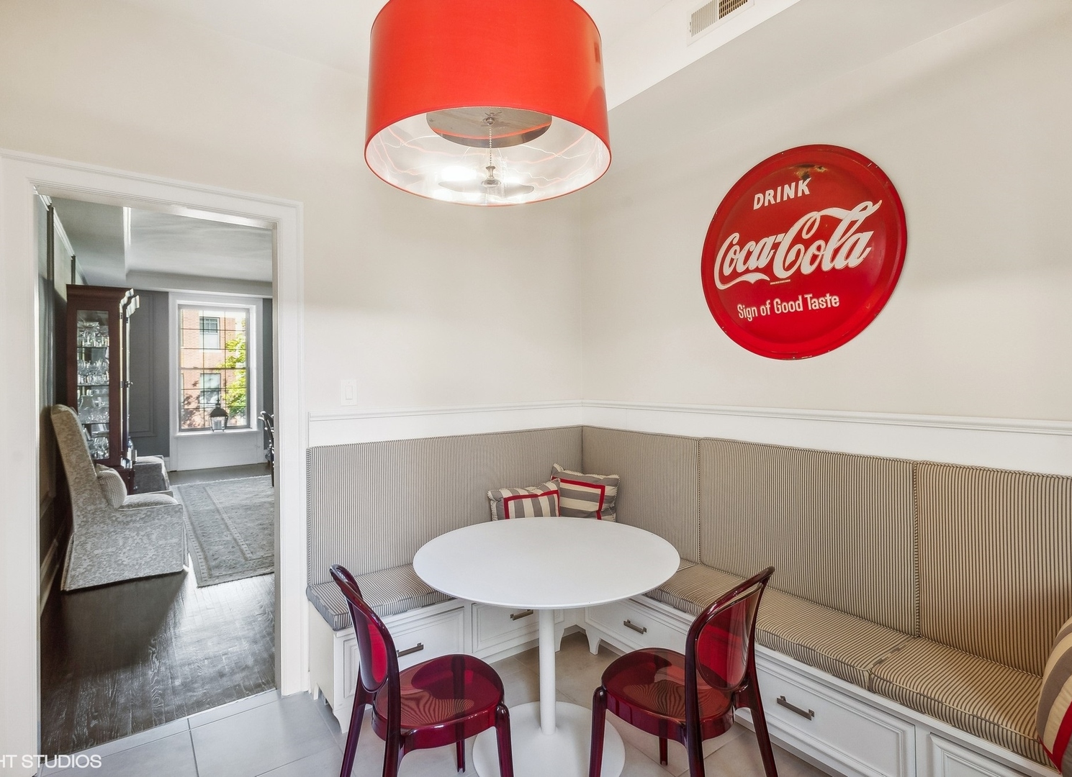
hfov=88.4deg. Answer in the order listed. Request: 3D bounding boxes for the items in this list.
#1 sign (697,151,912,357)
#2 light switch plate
[{"bbox_3d":[1.084,-0.568,2.365,0.070,0.900,0.900,-3,2,-36],"label":"sign"},{"bbox_3d":[-0.895,0.021,2.641,0.077,0.126,0.012,-1,1,-36],"label":"light switch plate"}]

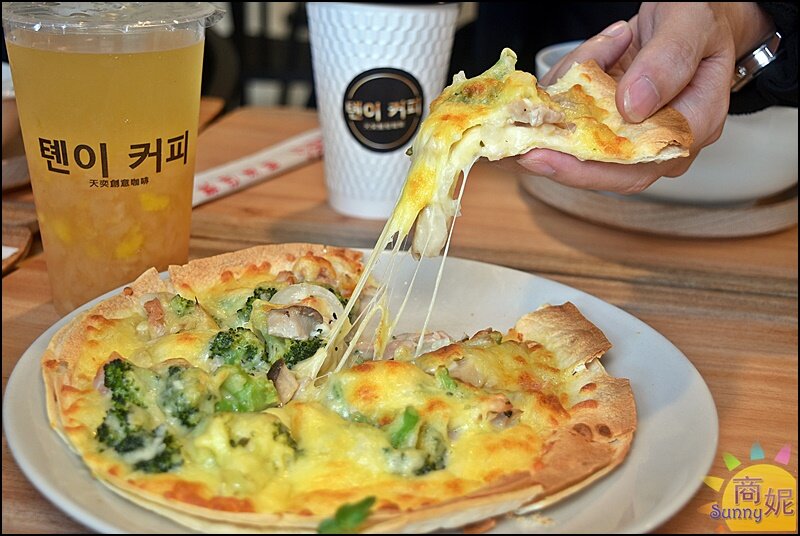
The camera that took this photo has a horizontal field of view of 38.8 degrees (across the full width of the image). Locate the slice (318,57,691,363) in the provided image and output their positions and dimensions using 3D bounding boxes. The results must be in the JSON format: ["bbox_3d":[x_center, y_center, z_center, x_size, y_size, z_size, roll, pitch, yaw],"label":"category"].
[{"bbox_3d":[0.046,-0.026,0.482,0.142,0.115,0.078,-6,23,-19],"label":"slice"}]

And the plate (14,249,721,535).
[{"bbox_3d":[-0.014,0.055,0.467,0.280,0.026,0.280,2,22,-1],"label":"plate"}]

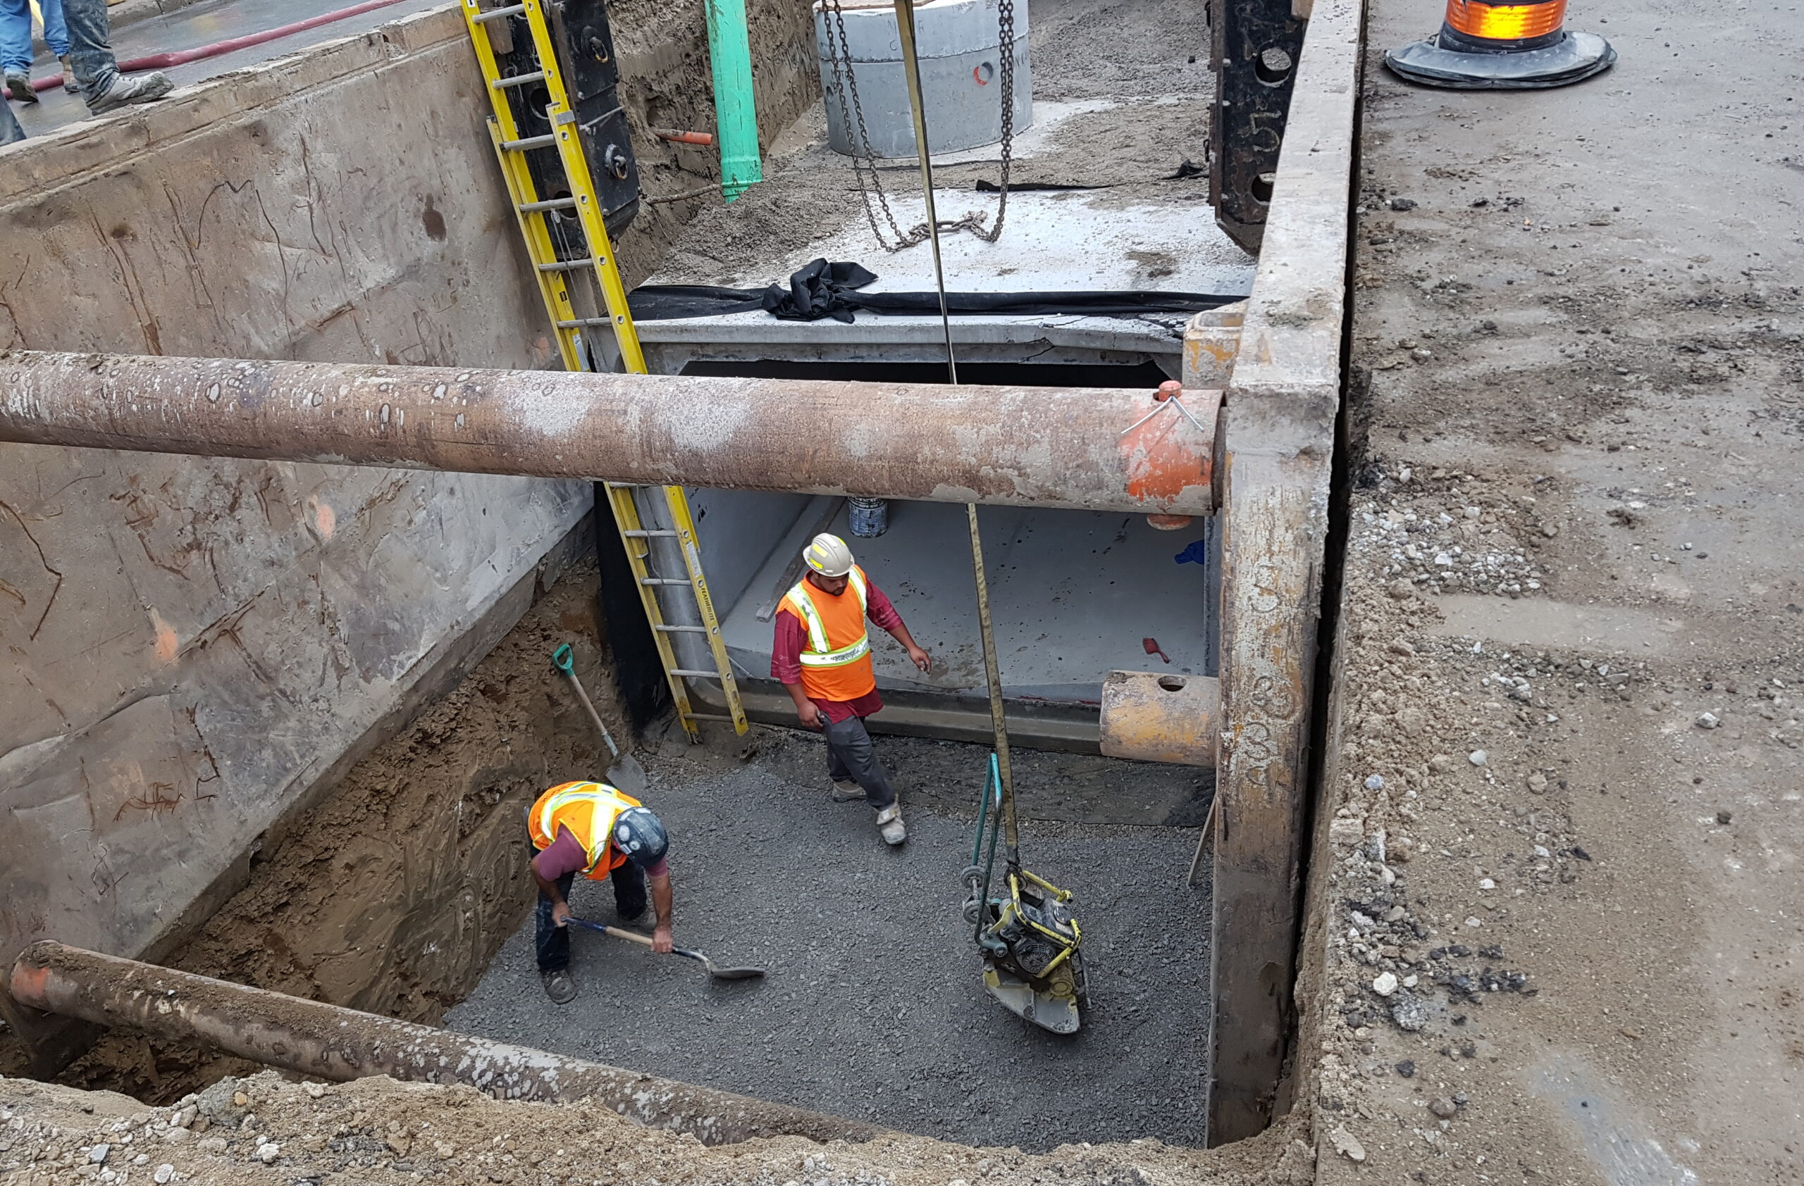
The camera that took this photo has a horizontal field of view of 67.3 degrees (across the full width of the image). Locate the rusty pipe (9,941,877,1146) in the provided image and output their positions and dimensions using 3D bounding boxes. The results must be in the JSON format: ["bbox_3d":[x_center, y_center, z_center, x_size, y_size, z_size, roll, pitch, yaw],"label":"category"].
[{"bbox_3d":[-1.229,1.546,4.265,3.742,0.220,0.220,7,34,15],"label":"rusty pipe"}]

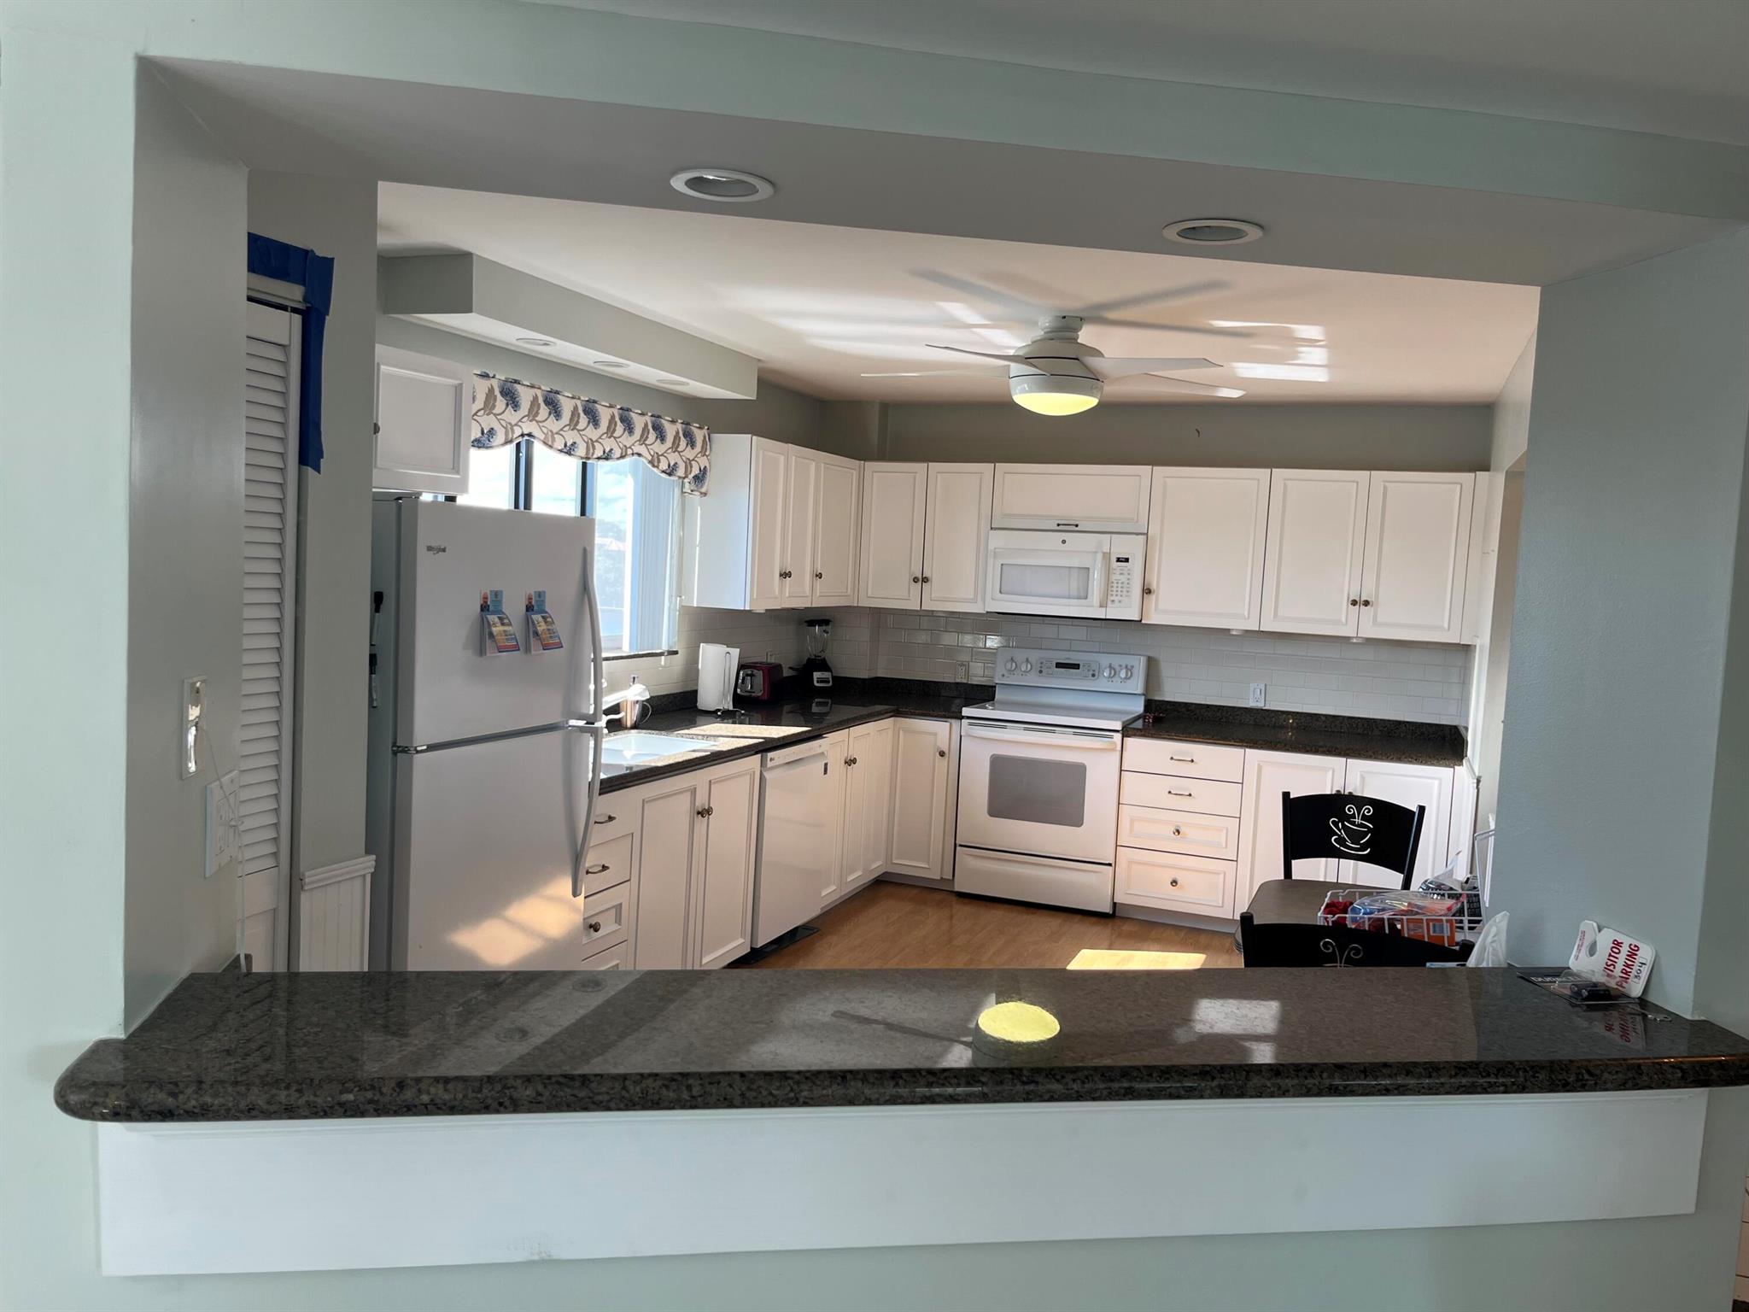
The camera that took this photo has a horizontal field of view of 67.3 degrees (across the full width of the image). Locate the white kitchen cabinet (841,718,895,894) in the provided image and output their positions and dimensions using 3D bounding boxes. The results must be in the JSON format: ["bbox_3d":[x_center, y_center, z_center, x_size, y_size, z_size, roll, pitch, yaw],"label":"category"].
[{"bbox_3d":[-0.302,0.678,6.349,0.620,0.775,0.577,4,4,21],"label":"white kitchen cabinet"}]

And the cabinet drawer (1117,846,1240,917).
[{"bbox_3d":[1.463,1.025,6.247,0.540,0.263,0.510,4,4,21],"label":"cabinet drawer"}]

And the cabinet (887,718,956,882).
[{"bbox_3d":[0.349,0.683,6.710,0.363,0.775,0.595,4,4,21],"label":"cabinet"}]

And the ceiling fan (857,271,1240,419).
[{"bbox_3d":[0.629,-0.980,4.450,1.410,0.329,1.400,4,4,21],"label":"ceiling fan"}]

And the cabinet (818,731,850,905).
[{"bbox_3d":[-0.468,0.718,5.928,0.600,0.836,0.327,4,4,21],"label":"cabinet"}]

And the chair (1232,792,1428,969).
[{"bbox_3d":[1.443,0.935,4.057,0.440,0.920,0.500,4,4,21],"label":"chair"}]

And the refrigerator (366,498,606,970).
[{"bbox_3d":[-1.286,0.447,3.527,0.810,1.695,0.730,4,4,21],"label":"refrigerator"}]

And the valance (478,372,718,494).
[{"bbox_3d":[-1.060,-0.784,4.781,0.115,0.282,1.730,4,4,21],"label":"valance"}]

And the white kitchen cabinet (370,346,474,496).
[{"bbox_3d":[-1.488,-0.645,3.549,0.325,0.382,0.842,4,4,21],"label":"white kitchen cabinet"}]

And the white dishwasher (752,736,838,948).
[{"bbox_3d":[-0.614,0.743,5.490,0.621,0.836,0.598,4,4,21],"label":"white dishwasher"}]

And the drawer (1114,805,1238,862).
[{"bbox_3d":[1.474,0.794,6.230,0.540,0.196,0.510,4,4,21],"label":"drawer"}]

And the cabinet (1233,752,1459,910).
[{"bbox_3d":[2.155,0.842,6.026,0.880,0.846,0.590,4,4,21],"label":"cabinet"}]

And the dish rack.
[{"bbox_3d":[1.278,0.647,3.196,0.370,0.115,0.290,4,4,21],"label":"dish rack"}]

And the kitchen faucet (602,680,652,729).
[{"bbox_3d":[-0.959,0.204,4.801,0.310,0.224,0.090,4,4,21],"label":"kitchen faucet"}]

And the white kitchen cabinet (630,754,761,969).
[{"bbox_3d":[-0.907,0.785,4.787,0.600,0.846,0.910,4,4,21],"label":"white kitchen cabinet"}]

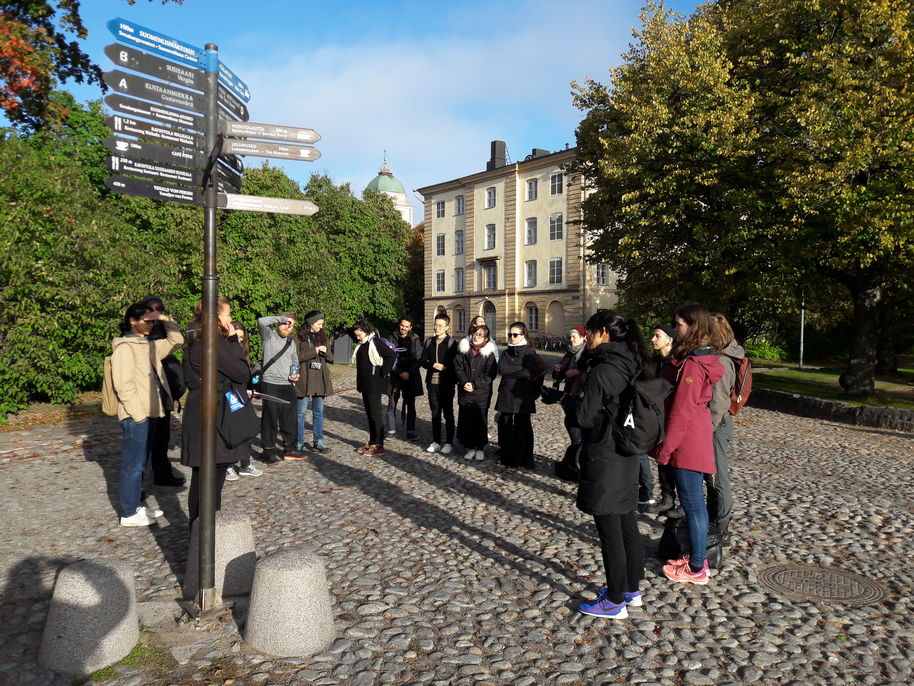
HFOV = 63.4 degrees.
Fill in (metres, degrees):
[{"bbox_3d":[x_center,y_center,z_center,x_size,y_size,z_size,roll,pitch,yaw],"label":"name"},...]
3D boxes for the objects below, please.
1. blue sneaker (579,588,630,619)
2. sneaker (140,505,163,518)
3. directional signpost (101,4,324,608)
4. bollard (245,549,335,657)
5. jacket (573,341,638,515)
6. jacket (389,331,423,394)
[{"bbox_3d":[0.805,1.442,4.061,0.265,0.105,0.100,0,2,16],"label":"blue sneaker"},{"bbox_3d":[-2.465,1.340,5.880,0.275,0.115,0.105,0,1,6],"label":"sneaker"},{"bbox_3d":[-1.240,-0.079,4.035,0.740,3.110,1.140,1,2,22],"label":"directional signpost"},{"bbox_3d":[-0.835,1.277,3.741,0.445,0.420,0.445,0,2,0],"label":"bollard"},{"bbox_3d":[0.836,0.472,4.135,0.330,0.960,0.430,1,2,30],"label":"jacket"},{"bbox_3d":[-0.710,0.283,10.200,0.500,0.900,0.350,0,1,6],"label":"jacket"}]

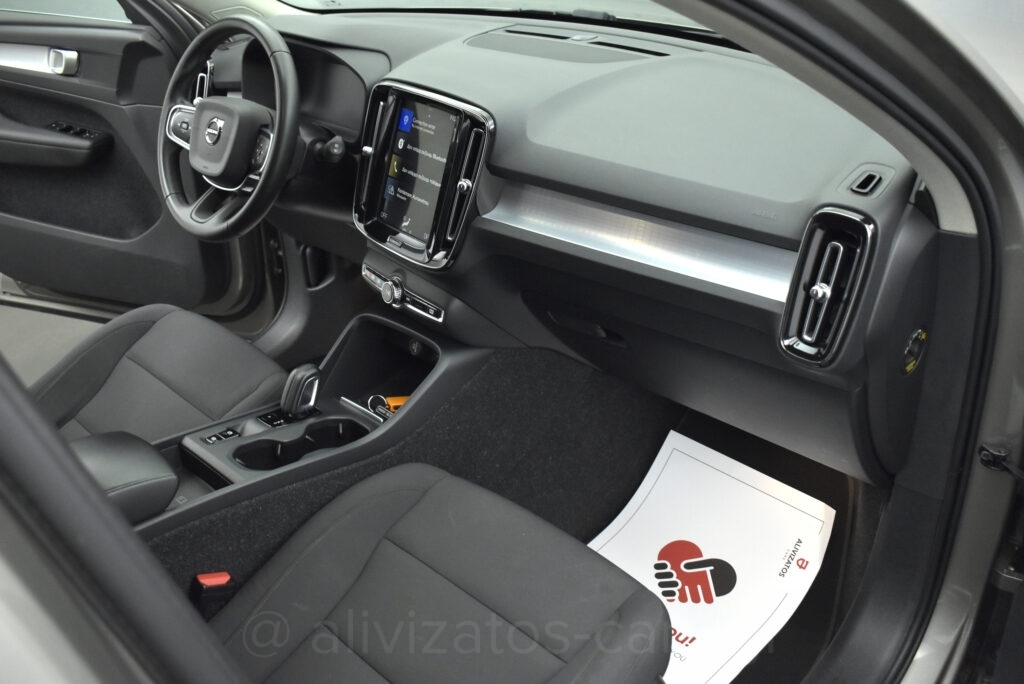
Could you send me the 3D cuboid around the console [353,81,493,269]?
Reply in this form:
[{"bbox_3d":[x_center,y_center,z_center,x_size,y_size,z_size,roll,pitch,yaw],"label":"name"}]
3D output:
[{"bbox_3d":[-0.133,-0.255,1.400,0.255,0.245,0.060,23,17,38],"label":"console"}]

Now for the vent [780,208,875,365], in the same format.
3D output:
[{"bbox_3d":[0.341,-0.058,1.018,0.079,0.170,0.045,23,19,38],"label":"vent"}]

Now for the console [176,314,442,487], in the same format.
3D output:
[{"bbox_3d":[-0.295,0.082,1.390,0.190,0.140,0.345,23,32,38],"label":"console"}]

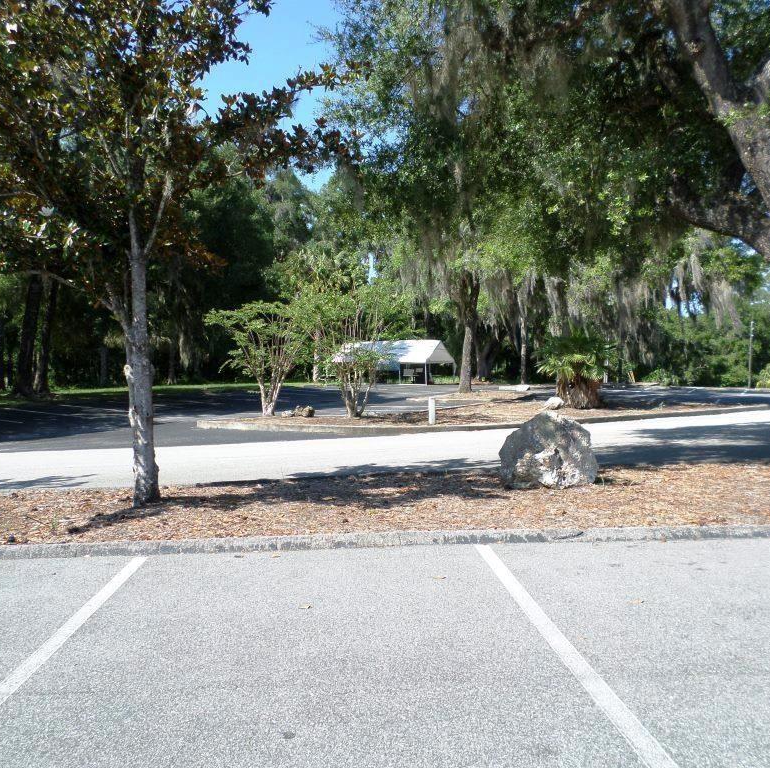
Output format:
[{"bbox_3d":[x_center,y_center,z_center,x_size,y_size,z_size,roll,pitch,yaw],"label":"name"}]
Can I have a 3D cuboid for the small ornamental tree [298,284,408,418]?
[{"bbox_3d":[-0.945,-0.945,21.500,3.200,3.900,3.100,-1,1,0],"label":"small ornamental tree"}]

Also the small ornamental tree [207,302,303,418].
[{"bbox_3d":[-3.920,-0.739,22.300,2.860,3.440,2.800,-1,1,0],"label":"small ornamental tree"}]

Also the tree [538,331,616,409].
[{"bbox_3d":[6.065,-0.441,23.300,2.520,2.430,2.400,-1,1,0],"label":"tree"}]

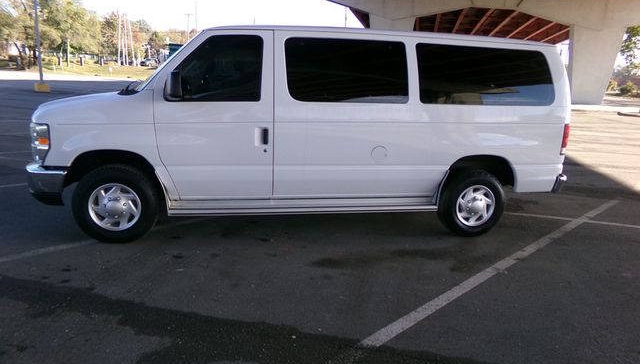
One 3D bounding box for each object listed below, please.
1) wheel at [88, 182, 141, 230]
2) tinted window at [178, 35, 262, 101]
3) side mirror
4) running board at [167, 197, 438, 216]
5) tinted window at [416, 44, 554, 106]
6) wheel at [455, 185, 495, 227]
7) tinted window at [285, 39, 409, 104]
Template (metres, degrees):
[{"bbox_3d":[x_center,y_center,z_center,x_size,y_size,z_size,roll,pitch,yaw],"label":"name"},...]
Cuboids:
[{"bbox_3d":[-1.875,0.222,4.112,0.442,0.442,0.160,-1,12,-13],"label":"wheel"},{"bbox_3d":[-0.908,-1.017,3.969,0.803,0.594,0.060,-1,2,-8],"label":"tinted window"},{"bbox_3d":[-1.231,-0.817,3.755,0.130,0.270,0.240,0,12,-8],"label":"side mirror"},{"bbox_3d":[-0.115,0.240,4.293,2.573,0.120,0.200,-1,12,-8],"label":"running board"},{"bbox_3d":[1.613,-1.027,4.305,1.410,0.571,0.060,-1,2,-8],"label":"tinted window"},{"bbox_3d":[1.595,0.236,4.606,0.442,0.442,0.160,0,12,-8],"label":"wheel"},{"bbox_3d":[0.261,-1.028,4.125,1.160,0.576,0.060,-1,2,-8],"label":"tinted window"}]

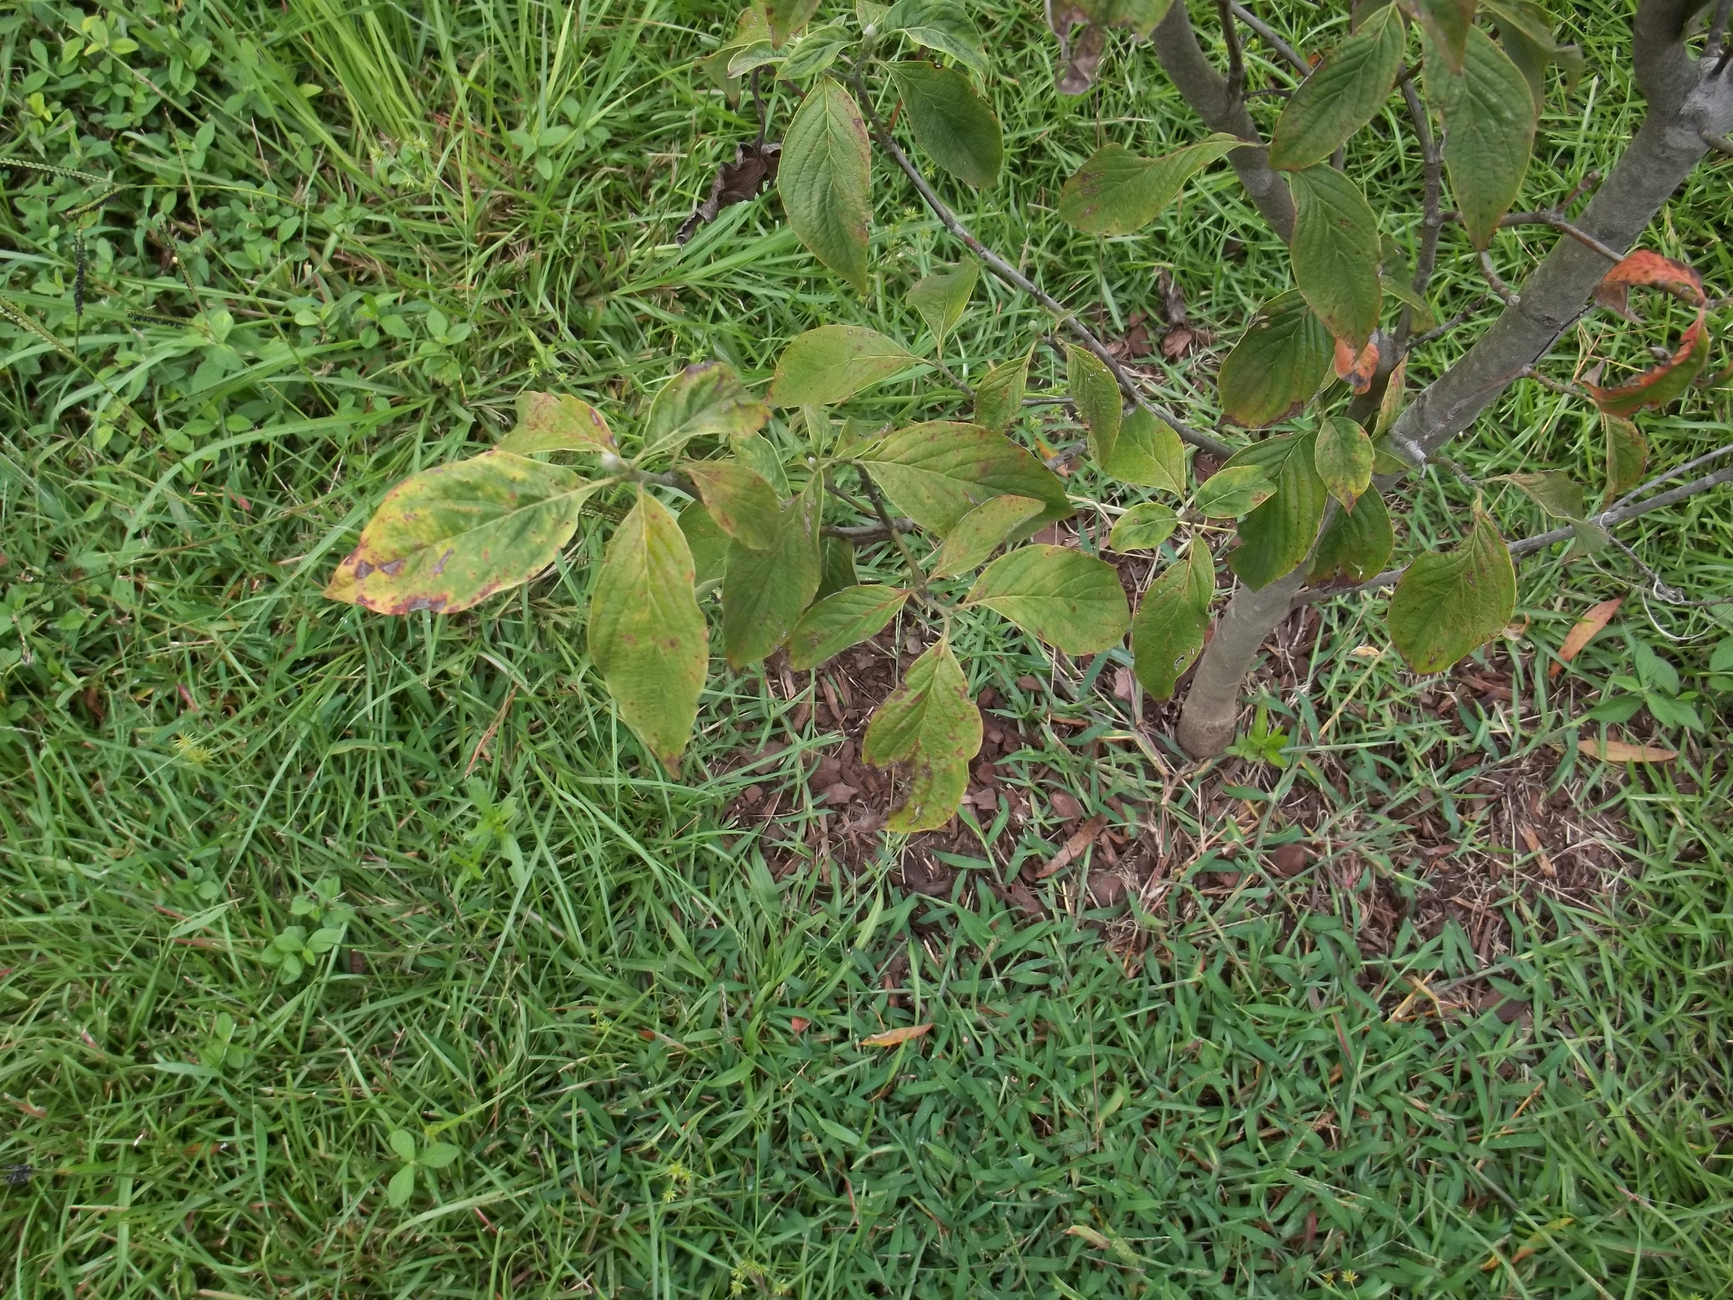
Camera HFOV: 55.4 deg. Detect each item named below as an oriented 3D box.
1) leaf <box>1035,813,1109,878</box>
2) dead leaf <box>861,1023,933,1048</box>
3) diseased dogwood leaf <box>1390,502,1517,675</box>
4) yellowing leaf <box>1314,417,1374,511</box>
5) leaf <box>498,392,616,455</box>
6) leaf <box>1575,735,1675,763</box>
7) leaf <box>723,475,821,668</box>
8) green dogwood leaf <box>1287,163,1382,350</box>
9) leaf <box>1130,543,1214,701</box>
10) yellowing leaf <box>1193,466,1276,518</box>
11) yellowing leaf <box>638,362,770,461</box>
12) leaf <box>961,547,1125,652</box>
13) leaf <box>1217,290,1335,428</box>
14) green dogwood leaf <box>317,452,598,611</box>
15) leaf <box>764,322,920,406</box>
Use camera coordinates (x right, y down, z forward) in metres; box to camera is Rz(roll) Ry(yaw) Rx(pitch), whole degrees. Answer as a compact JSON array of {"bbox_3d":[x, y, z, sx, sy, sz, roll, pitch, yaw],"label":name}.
[{"bbox_3d":[0.170,0.162,1.365,0.081,0.012,0.018,-37,65,-22],"label":"leaf"},{"bbox_3d":[0.022,0.282,1.212,0.055,0.008,0.014,-16,56,2],"label":"dead leaf"},{"bbox_3d":[0.348,-0.036,0.980,0.067,0.102,0.022,10,17,3],"label":"diseased dogwood leaf"},{"bbox_3d":[0.272,-0.107,0.940,0.033,0.012,0.057,-25,105,-7],"label":"yellowing leaf"},{"bbox_3d":[-0.143,-0.104,0.765,0.084,0.020,0.038,20,71,37],"label":"leaf"},{"bbox_3d":[0.566,0.074,1.230,0.072,0.008,0.019,7,58,4],"label":"leaf"},{"bbox_3d":[-0.045,-0.040,0.833,0.045,0.022,0.101,23,105,12],"label":"leaf"},{"bbox_3d":[0.248,-0.208,0.873,0.046,0.020,0.102,-25,104,-6],"label":"green dogwood leaf"},{"bbox_3d":[0.175,-0.016,0.945,0.042,0.096,0.018,14,18,9],"label":"leaf"},{"bbox_3d":[0.213,-0.092,0.960,0.054,0.011,0.032,-18,60,-13],"label":"yellowing leaf"},{"bbox_3d":[-0.072,-0.106,0.745,0.079,0.022,0.033,-27,61,-40],"label":"yellowing leaf"},{"bbox_3d":[0.091,-0.025,0.848,0.099,0.018,0.056,5,71,-21],"label":"leaf"},{"bbox_3d":[0.251,-0.178,1.015,0.062,0.085,0.018,39,21,11],"label":"leaf"},{"bbox_3d":[-0.182,-0.052,0.740,0.136,0.022,0.078,-22,59,8],"label":"green dogwood leaf"},{"bbox_3d":[-0.012,-0.150,0.870,0.082,0.018,0.051,-14,58,8],"label":"leaf"}]

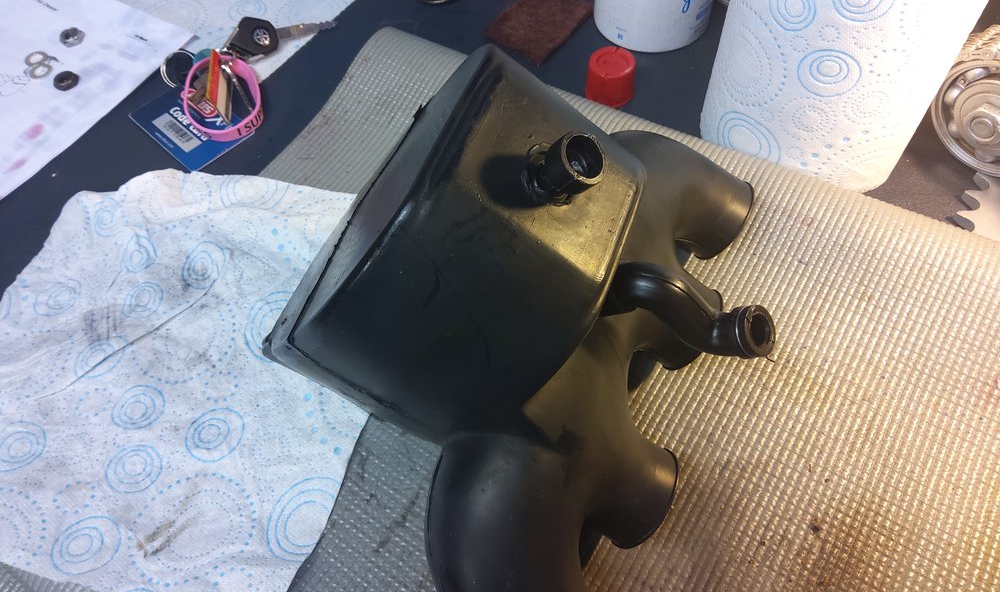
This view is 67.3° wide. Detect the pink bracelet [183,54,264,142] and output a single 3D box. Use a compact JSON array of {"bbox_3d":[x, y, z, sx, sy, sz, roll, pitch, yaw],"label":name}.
[{"bbox_3d":[-0.204,-0.146,0.557,0.056,0.015,0.074,-15,64,-10],"label":"pink bracelet"}]

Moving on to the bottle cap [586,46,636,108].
[{"bbox_3d":[0.083,-0.163,0.560,0.037,0.027,0.037,0,56,1],"label":"bottle cap"}]

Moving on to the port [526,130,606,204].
[{"bbox_3d":[0.034,-0.065,0.397,0.032,0.036,0.032,38,59,-15],"label":"port"}]

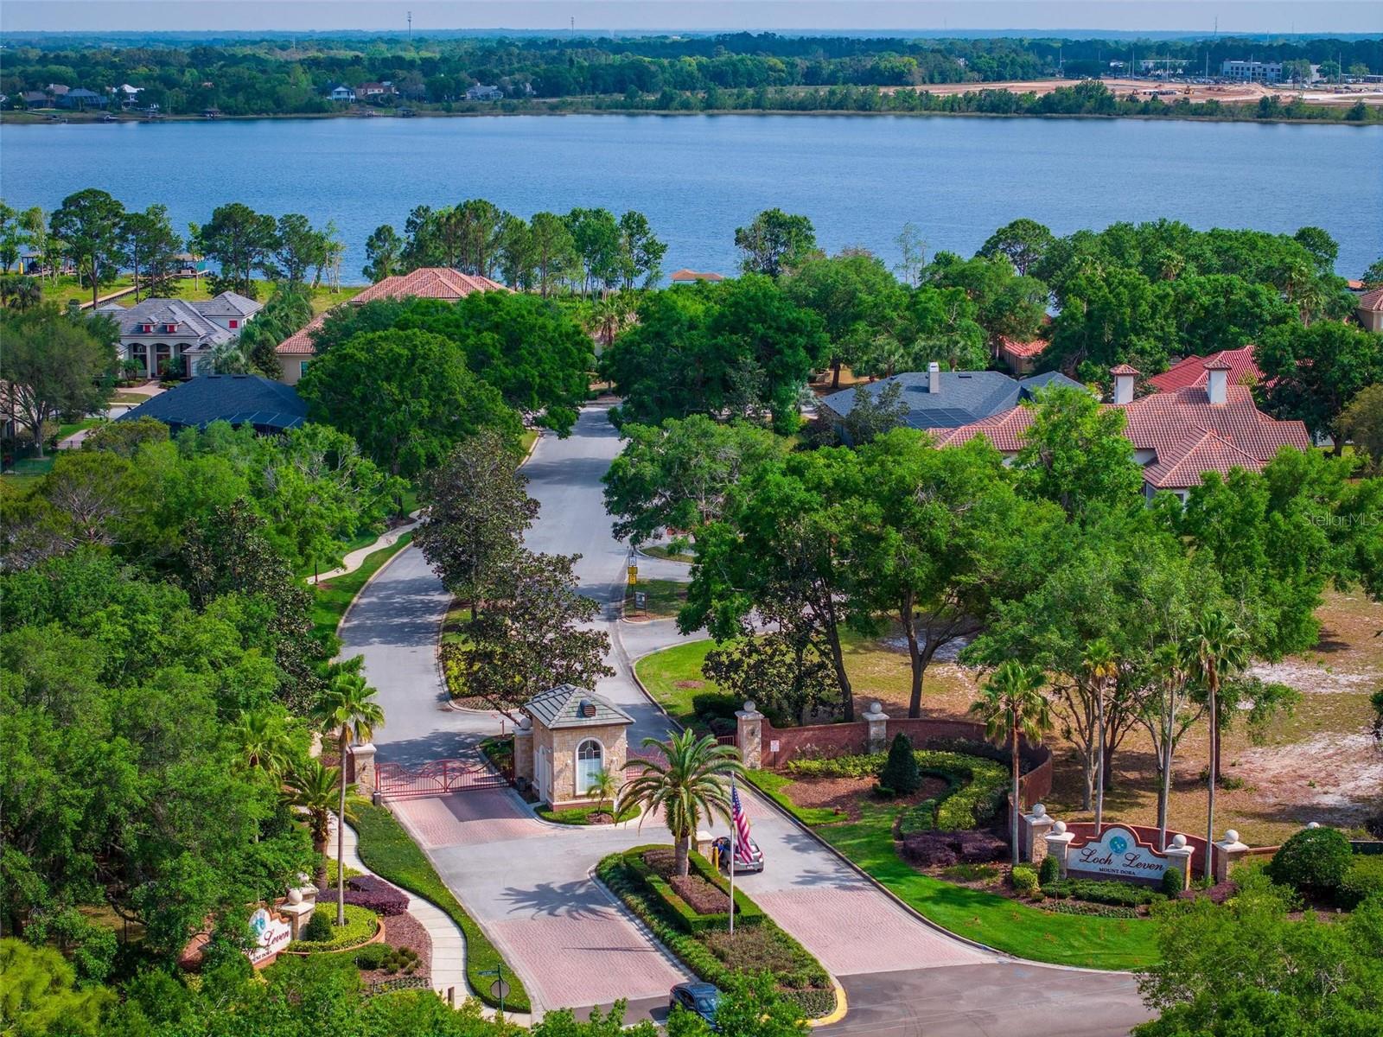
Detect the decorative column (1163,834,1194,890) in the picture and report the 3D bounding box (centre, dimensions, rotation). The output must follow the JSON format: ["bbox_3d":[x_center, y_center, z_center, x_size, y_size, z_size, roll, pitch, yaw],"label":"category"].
[{"bbox_3d":[23.161,16.272,132.993,1.220,2.650,1.220,4,11,20],"label":"decorative column"}]

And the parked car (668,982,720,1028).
[{"bbox_3d":[0.644,20.043,114.907,1.840,1.490,4.650,-5,11,-25],"label":"parked car"}]

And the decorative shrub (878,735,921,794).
[{"bbox_3d":[11.747,13.668,156.846,2.200,3.310,2.200,0,10,0],"label":"decorative shrub"}]

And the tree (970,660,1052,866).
[{"bbox_3d":[15.643,12.015,135.688,3.800,10.100,3.800,0,10,0],"label":"tree"}]

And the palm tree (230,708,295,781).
[{"bbox_3d":[-19.242,13.731,125.360,3.100,10.300,3.100,0,10,0],"label":"palm tree"}]

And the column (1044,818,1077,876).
[{"bbox_3d":[18.924,16.951,143.646,1.280,2.923,1.280,4,11,23],"label":"column"}]

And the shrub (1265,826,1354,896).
[{"bbox_3d":[31.169,17.223,141.126,4.300,3.258,4.200,0,10,0],"label":"shrub"}]

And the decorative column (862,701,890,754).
[{"bbox_3d":[11.041,12.561,167.112,1.350,3.455,1.350,-2,10,-10],"label":"decorative column"}]

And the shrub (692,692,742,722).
[{"bbox_3d":[1.575,11.094,166.311,2.900,1.300,1.500,-3,10,-17],"label":"shrub"}]

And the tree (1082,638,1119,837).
[{"bbox_3d":[21.262,11.910,145.317,2.000,12.275,2.000,0,10,0],"label":"tree"}]

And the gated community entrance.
[{"bbox_3d":[-11.299,12.668,157.121,15.900,6.700,6.500,-3,10,-17],"label":"gated community entrance"}]

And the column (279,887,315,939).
[{"bbox_3d":[-18.414,18.498,130.696,1.150,2.850,1.150,5,11,29],"label":"column"}]

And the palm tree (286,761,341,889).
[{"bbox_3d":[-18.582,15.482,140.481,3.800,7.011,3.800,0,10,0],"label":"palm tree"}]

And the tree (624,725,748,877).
[{"bbox_3d":[-0.363,13.834,133.431,5.700,7.300,5.700,0,10,0],"label":"tree"}]

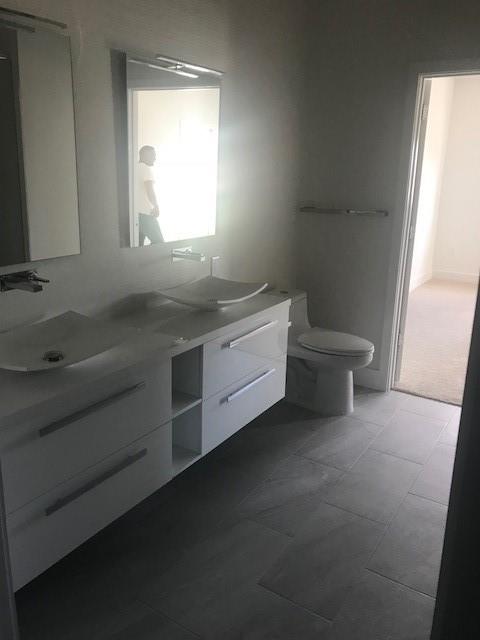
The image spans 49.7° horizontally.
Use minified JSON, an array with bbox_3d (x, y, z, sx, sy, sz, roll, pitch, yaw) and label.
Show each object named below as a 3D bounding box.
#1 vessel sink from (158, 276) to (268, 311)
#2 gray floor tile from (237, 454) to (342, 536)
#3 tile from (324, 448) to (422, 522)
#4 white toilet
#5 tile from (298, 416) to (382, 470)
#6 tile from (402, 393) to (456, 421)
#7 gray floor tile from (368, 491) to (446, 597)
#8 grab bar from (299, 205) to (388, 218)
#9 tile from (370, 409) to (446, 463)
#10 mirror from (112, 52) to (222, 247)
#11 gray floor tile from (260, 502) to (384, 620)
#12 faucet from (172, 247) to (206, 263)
[{"bbox_3d":[-0.130,-0.124,2.611,0.370,0.105,0.460,11,19,31],"label":"vessel sink"},{"bbox_3d":[0.272,0.832,2.519,0.305,0.010,0.608,11,19,31],"label":"gray floor tile"},{"bbox_3d":[0.688,0.820,2.597,0.305,0.010,0.608,11,19,31],"label":"tile"},{"bbox_3d":[0.495,0.203,3.467,0.755,0.690,0.390,11,19,31],"label":"white toilet"},{"bbox_3d":[0.598,0.700,3.010,0.305,0.010,0.608,11,19,31],"label":"tile"},{"bbox_3d":[1.254,0.591,3.449,0.305,0.010,0.282,11,19,31],"label":"tile"},{"bbox_3d":[0.784,0.937,2.194,0.305,0.010,0.608,11,19,31],"label":"gray floor tile"},{"bbox_3d":[0.703,-0.745,3.548,0.639,0.035,0.075,11,19,31],"label":"grab bar"},{"bbox_3d":[1.014,0.688,3.088,0.305,0.010,0.608,11,19,31],"label":"tile"},{"bbox_3d":[-0.328,-0.792,2.525,0.025,0.808,0.774,11,19,31],"label":"mirror"},{"bbox_3d":[0.361,0.952,2.106,0.305,0.010,0.608,11,19,31],"label":"gray floor tile"},{"bbox_3d":[-0.261,-0.327,2.607,0.210,0.080,0.060,11,19,31],"label":"faucet"}]

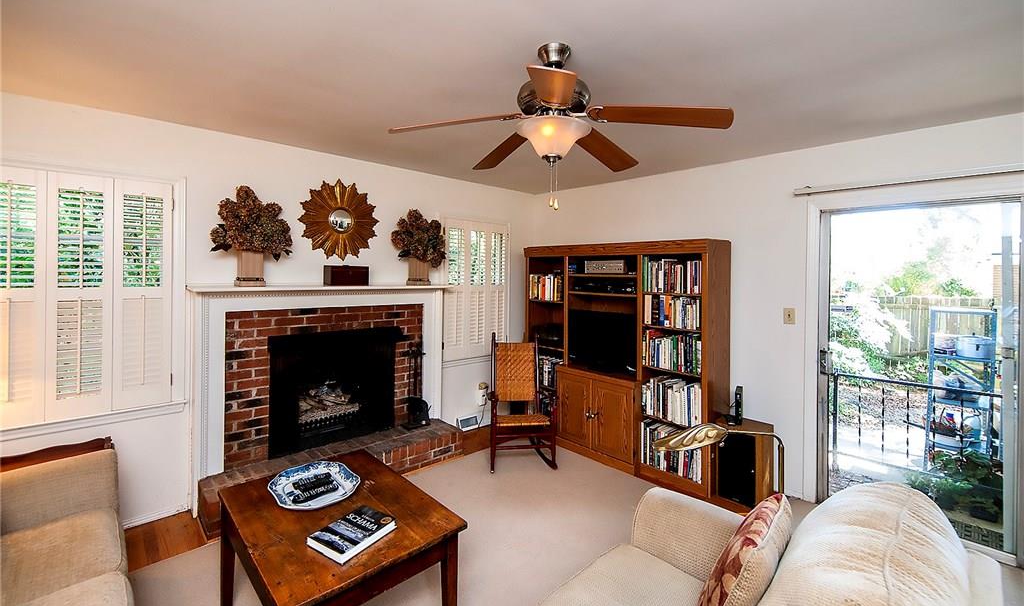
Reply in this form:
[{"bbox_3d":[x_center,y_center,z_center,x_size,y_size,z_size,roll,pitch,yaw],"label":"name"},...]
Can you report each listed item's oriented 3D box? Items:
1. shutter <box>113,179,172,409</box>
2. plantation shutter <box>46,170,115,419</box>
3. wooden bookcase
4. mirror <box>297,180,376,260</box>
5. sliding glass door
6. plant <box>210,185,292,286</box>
[{"bbox_3d":[-2.231,-0.054,2.508,0.266,1.356,0.035,-2,3,-43],"label":"shutter"},{"bbox_3d":[-2.425,-0.041,2.330,0.261,1.354,0.035,-2,3,-43],"label":"plantation shutter"},{"bbox_3d":[0.926,0.382,3.667,0.540,1.805,1.930,-2,3,-43],"label":"wooden bookcase"},{"bbox_3d":[-1.352,-0.657,3.281,0.622,0.640,0.050,-2,3,-43],"label":"mirror"},{"bbox_3d":[2.394,0.387,2.503,0.080,1.980,0.880,-2,3,-43],"label":"sliding glass door"},{"bbox_3d":[-1.716,-0.442,2.758,0.455,0.661,0.330,-2,3,-43],"label":"plant"}]

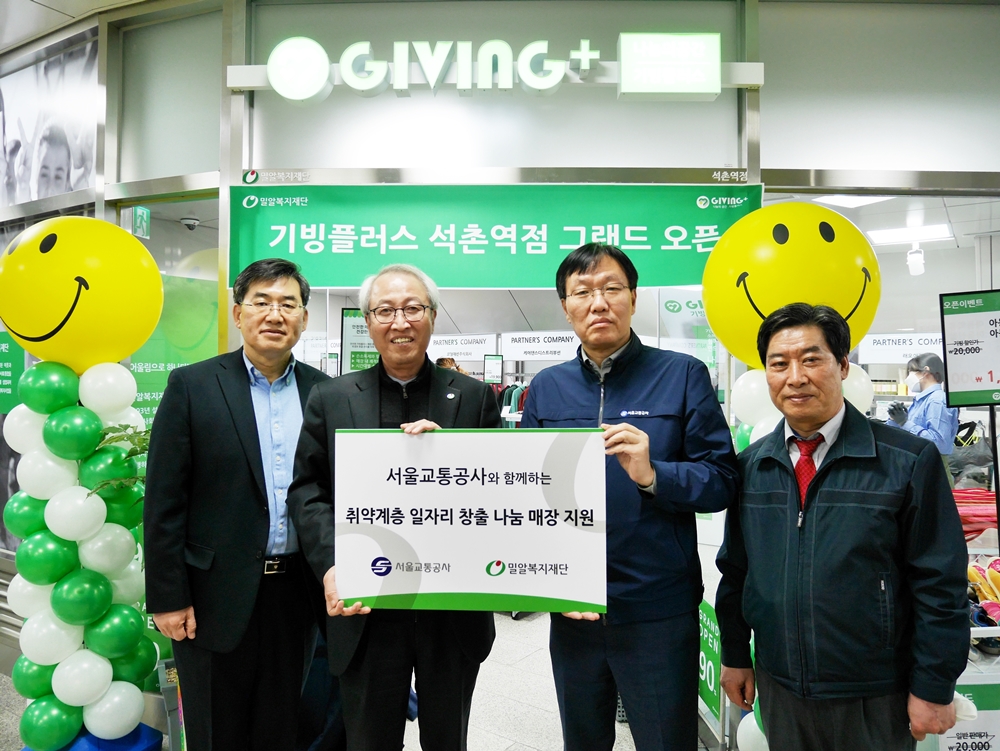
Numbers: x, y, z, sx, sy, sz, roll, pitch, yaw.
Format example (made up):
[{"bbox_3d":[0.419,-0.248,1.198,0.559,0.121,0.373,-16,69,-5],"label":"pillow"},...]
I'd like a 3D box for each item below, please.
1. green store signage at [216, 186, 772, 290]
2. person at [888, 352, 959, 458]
[{"bbox_3d":[-0.013,-0.562,3.030,2.140,0.415,0.020,0,0,-1],"label":"green store signage"},{"bbox_3d":[2.460,0.680,4.350,0.400,1.630,0.460,0,0,16],"label":"person"}]

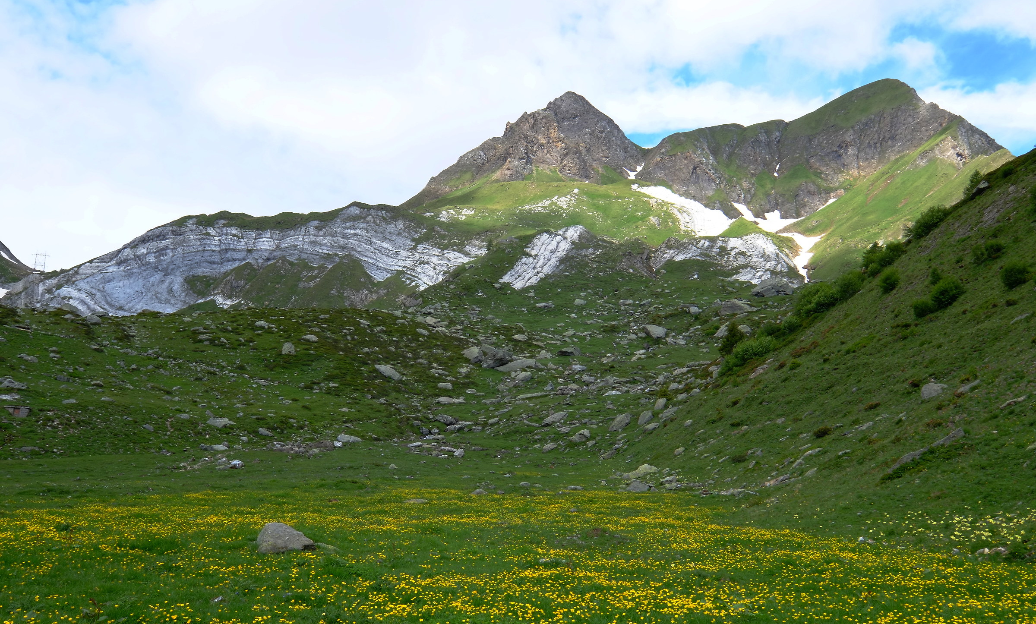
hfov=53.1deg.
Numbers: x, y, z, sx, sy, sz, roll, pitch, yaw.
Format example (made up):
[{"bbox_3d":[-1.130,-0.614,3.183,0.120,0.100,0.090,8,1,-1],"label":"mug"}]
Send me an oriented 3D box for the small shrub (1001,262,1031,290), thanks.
[{"bbox_3d":[24.050,-1.739,50.000,1.266,1.272,1.196,2,-7,0],"label":"small shrub"}]

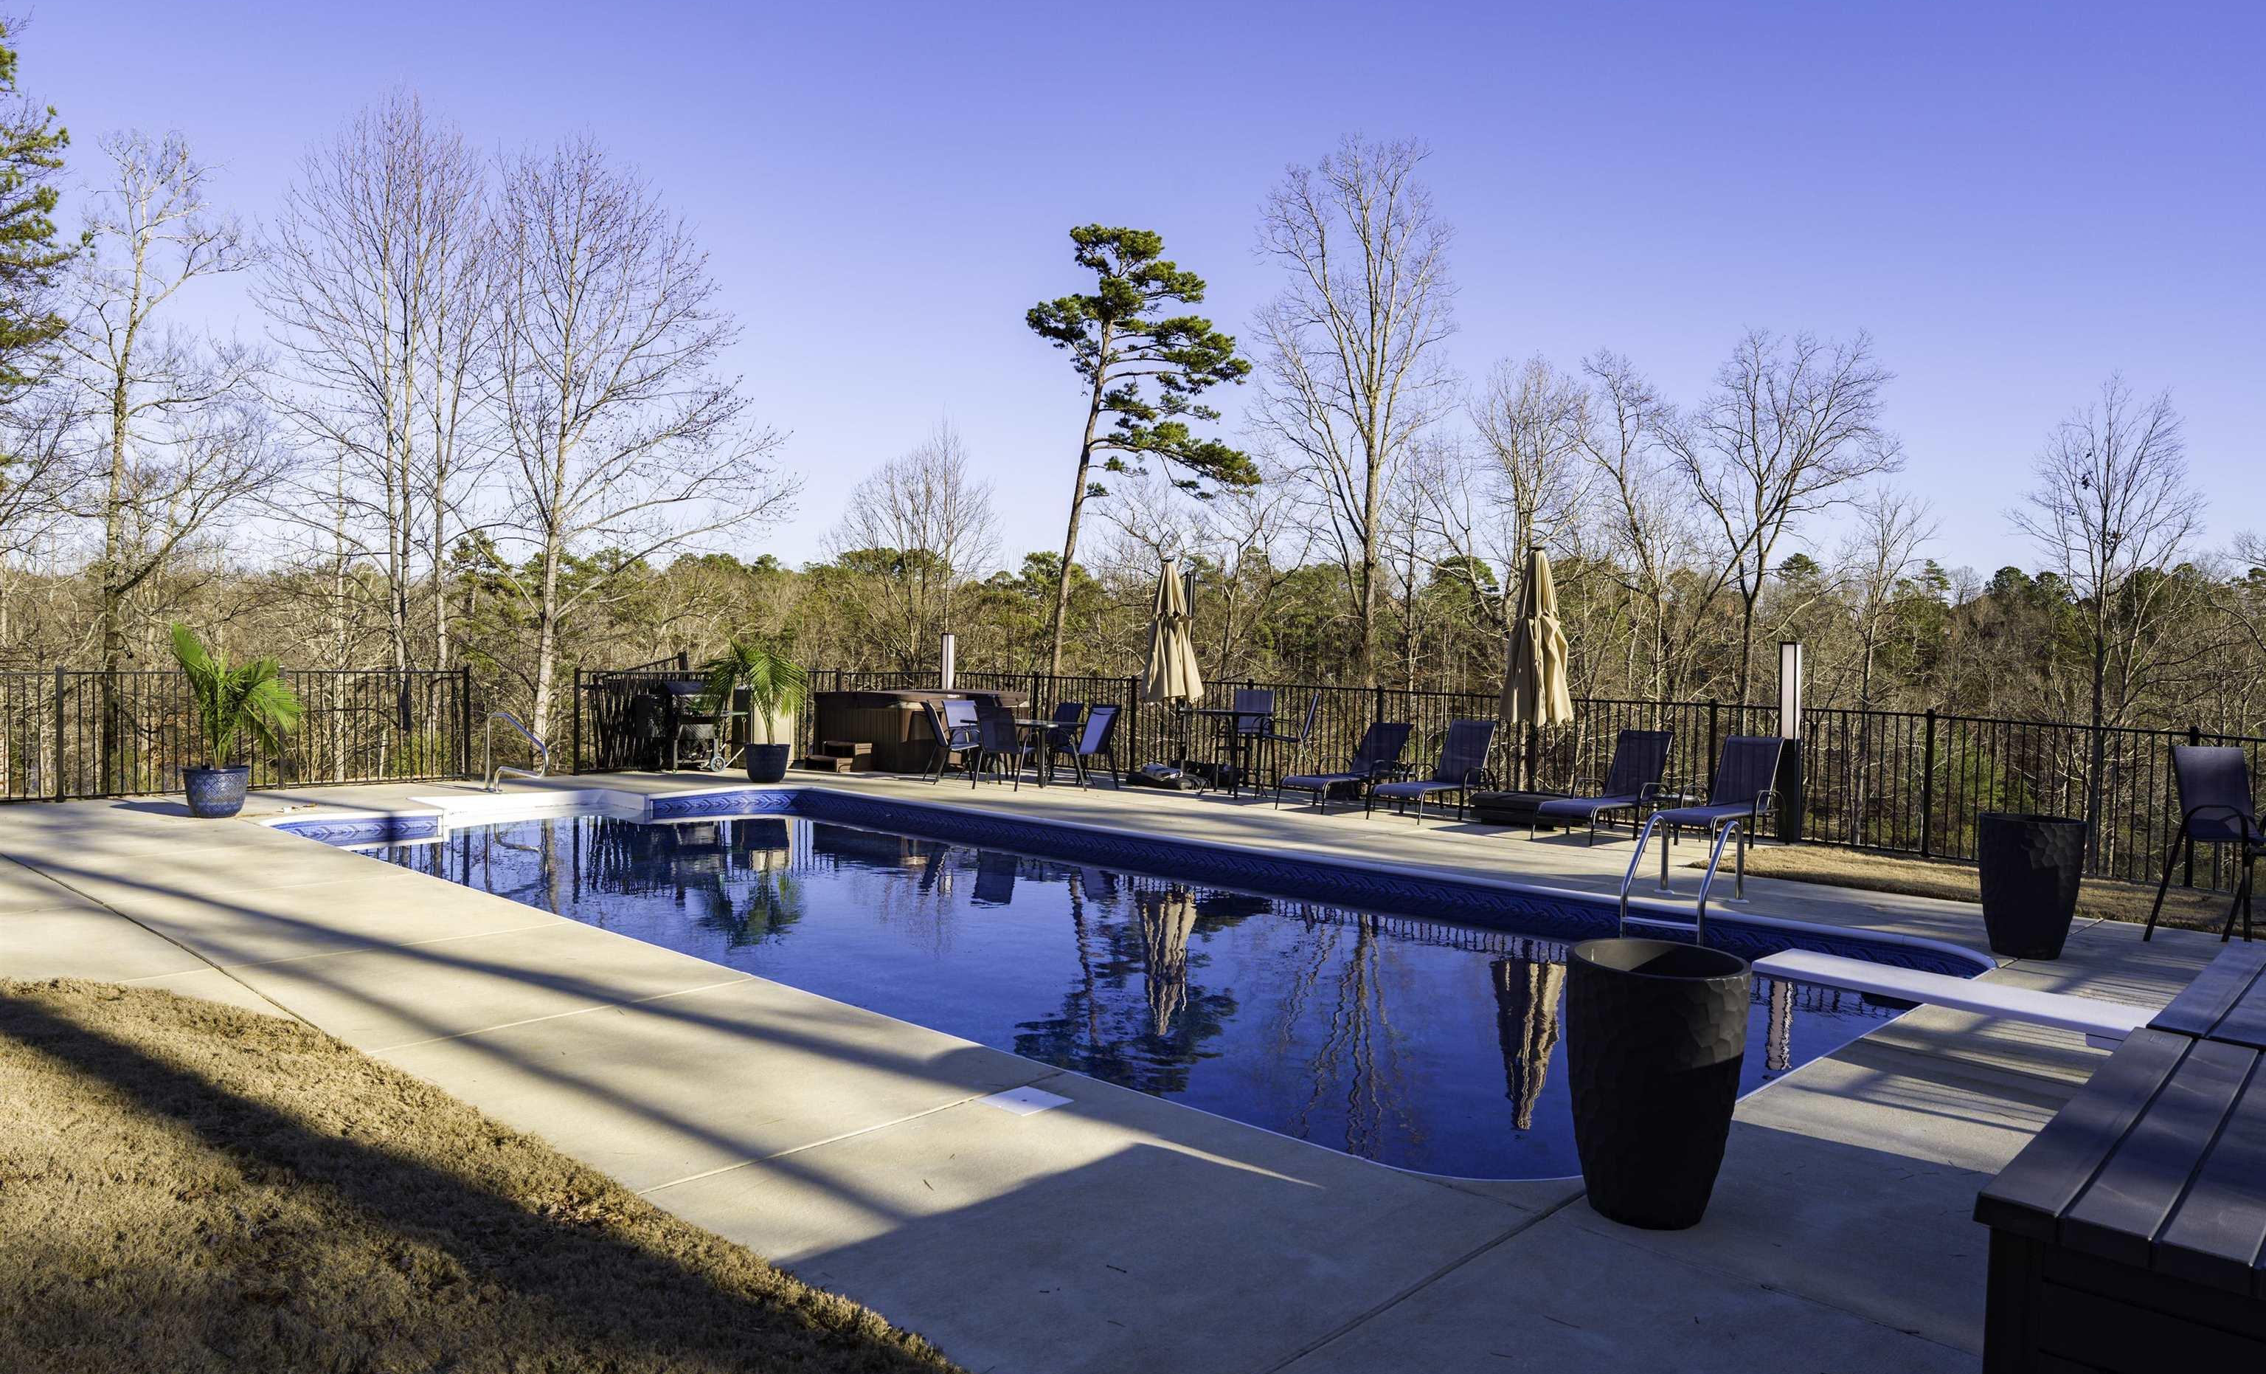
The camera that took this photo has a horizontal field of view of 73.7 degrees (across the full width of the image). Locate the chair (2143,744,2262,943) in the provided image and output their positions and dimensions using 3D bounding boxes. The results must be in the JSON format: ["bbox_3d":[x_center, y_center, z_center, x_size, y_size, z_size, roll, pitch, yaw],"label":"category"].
[{"bbox_3d":[6.342,0.955,8.649,0.600,1.140,0.720,1,2,-12],"label":"chair"}]

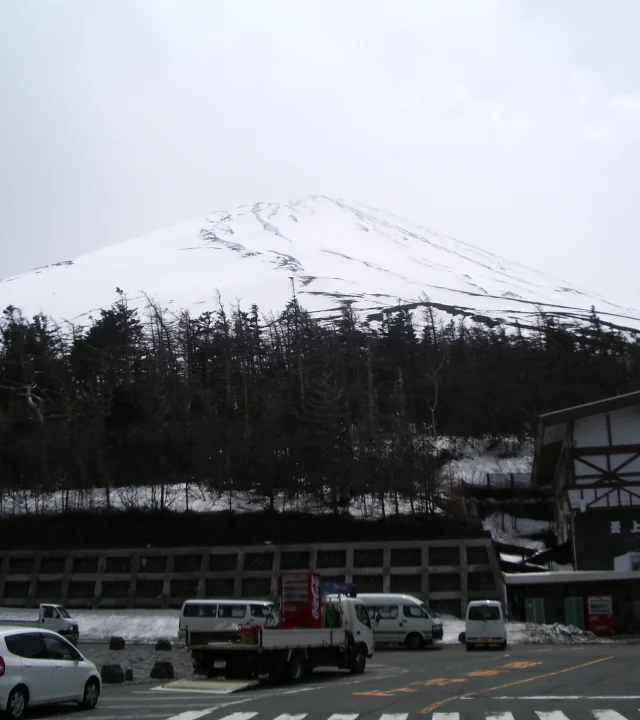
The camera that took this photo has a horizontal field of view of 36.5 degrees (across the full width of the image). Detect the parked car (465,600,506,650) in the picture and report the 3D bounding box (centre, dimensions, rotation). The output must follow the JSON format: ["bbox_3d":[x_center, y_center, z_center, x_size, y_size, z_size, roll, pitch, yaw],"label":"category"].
[{"bbox_3d":[6.884,10.946,40.122,1.475,1.880,3.395,-4,-15,13],"label":"parked car"}]

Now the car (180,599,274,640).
[{"bbox_3d":[-3.645,11.503,42.273,4.690,1.980,1.690,-3,-15,8],"label":"car"}]

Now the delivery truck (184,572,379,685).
[{"bbox_3d":[-0.797,7.023,25.605,2.100,2.580,5.800,-9,-17,30],"label":"delivery truck"}]

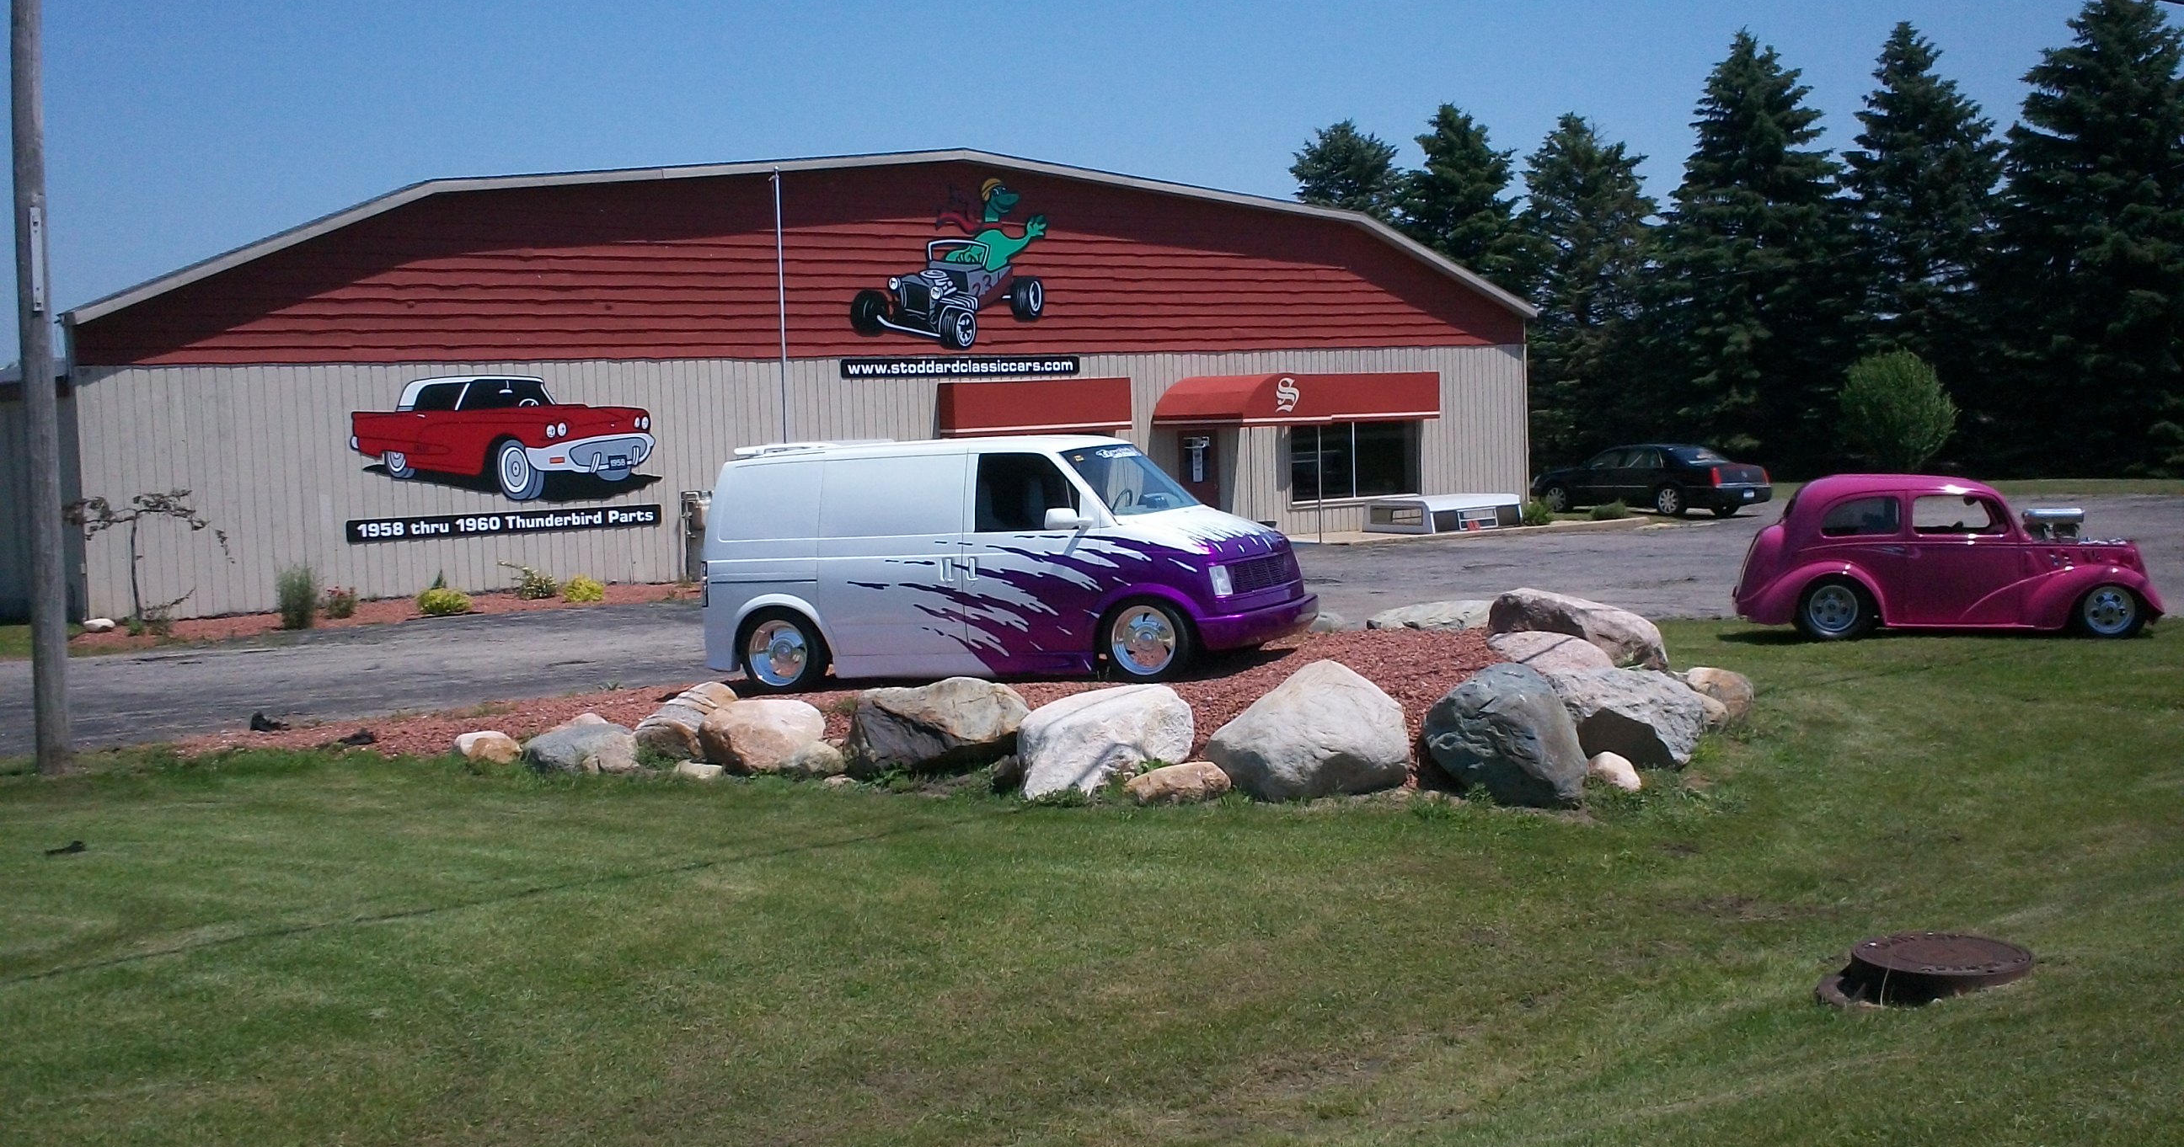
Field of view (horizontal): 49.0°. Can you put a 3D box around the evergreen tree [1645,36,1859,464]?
[{"bbox_3d":[17.833,-8.743,65.000,5.900,12.000,5.900,-1,5,0],"label":"evergreen tree"}]

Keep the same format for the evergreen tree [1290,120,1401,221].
[{"bbox_3d":[8.458,-8.849,78.384,5.800,11.808,5.800,-1,4,6],"label":"evergreen tree"}]

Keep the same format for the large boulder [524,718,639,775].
[{"bbox_3d":[-3.011,1.022,14.150,0.680,0.320,0.500,-1,5,0],"label":"large boulder"}]

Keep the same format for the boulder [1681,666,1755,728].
[{"bbox_3d":[3.860,0.764,14.800,0.460,0.360,0.420,-1,5,0],"label":"boulder"}]

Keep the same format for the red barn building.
[{"bbox_3d":[-10.539,-4.312,51.743,30.300,7.000,26.000,-5,6,-39],"label":"red barn building"}]

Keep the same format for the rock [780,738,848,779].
[{"bbox_3d":[-1.757,1.151,15.060,0.420,0.240,0.320,-2,4,-7],"label":"rock"}]

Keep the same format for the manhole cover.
[{"bbox_3d":[2.926,1.384,8.400,0.740,0.150,0.720,0,5,19],"label":"manhole cover"}]

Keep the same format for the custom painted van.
[{"bbox_3d":[-0.578,-0.115,17.746,4.280,1.780,1.920,-2,3,22],"label":"custom painted van"}]

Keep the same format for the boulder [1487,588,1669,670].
[{"bbox_3d":[3.714,0.430,18.312,1.360,0.600,0.900,-1,4,11],"label":"boulder"}]

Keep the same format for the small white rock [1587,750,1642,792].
[{"bbox_3d":[2.896,1.098,13.300,0.330,0.240,0.280,-1,4,12],"label":"small white rock"}]

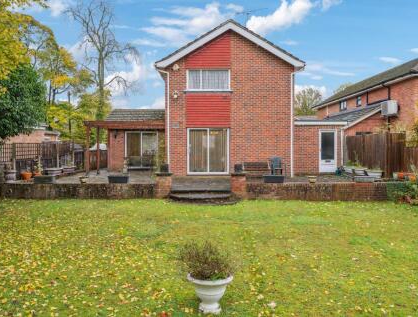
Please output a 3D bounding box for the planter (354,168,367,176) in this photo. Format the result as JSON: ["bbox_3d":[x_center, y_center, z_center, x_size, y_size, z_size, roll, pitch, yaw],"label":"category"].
[{"bbox_3d":[6.600,0.635,14.900,0.280,0.290,0.600,0,0,-20],"label":"planter"}]

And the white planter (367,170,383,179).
[{"bbox_3d":[6.550,0.650,13.500,0.280,0.280,0.620,0,0,-20],"label":"white planter"}]

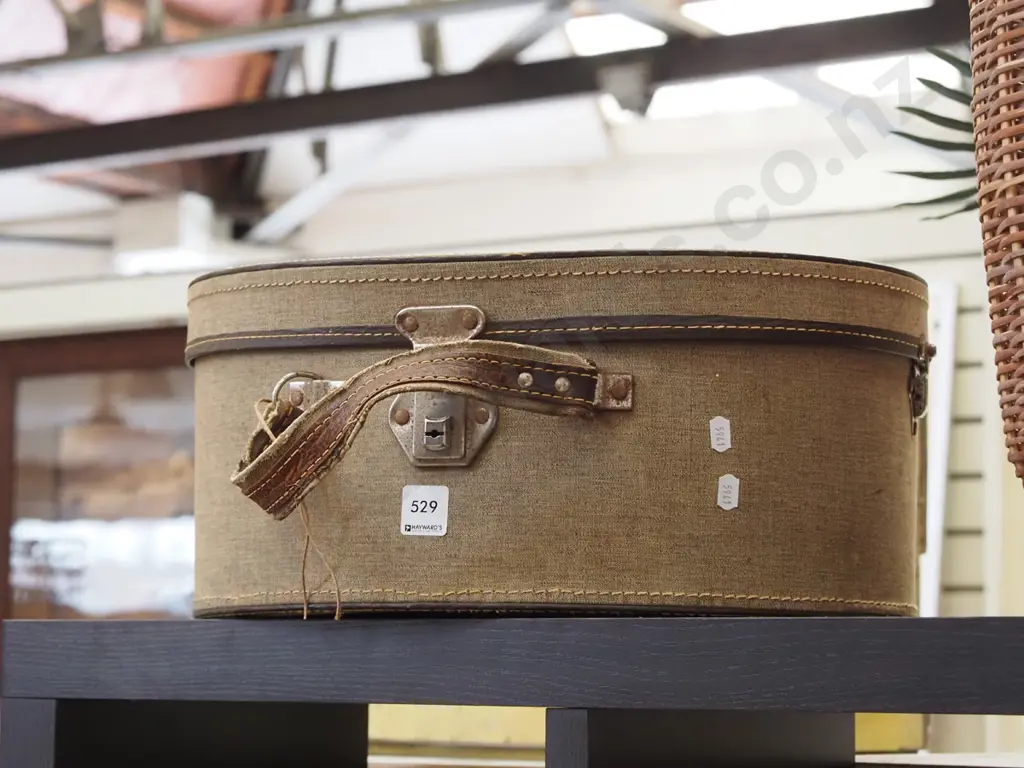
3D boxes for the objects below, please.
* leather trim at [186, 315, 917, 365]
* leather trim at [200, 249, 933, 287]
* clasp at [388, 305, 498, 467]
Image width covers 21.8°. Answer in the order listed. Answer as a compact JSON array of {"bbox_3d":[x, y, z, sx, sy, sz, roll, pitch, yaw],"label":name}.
[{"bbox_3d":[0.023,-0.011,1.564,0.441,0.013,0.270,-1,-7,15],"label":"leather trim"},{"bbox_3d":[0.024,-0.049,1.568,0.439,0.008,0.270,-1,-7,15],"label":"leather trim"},{"bbox_3d":[-0.037,0.001,1.444,0.058,0.086,0.016,-1,-7,16],"label":"clasp"}]

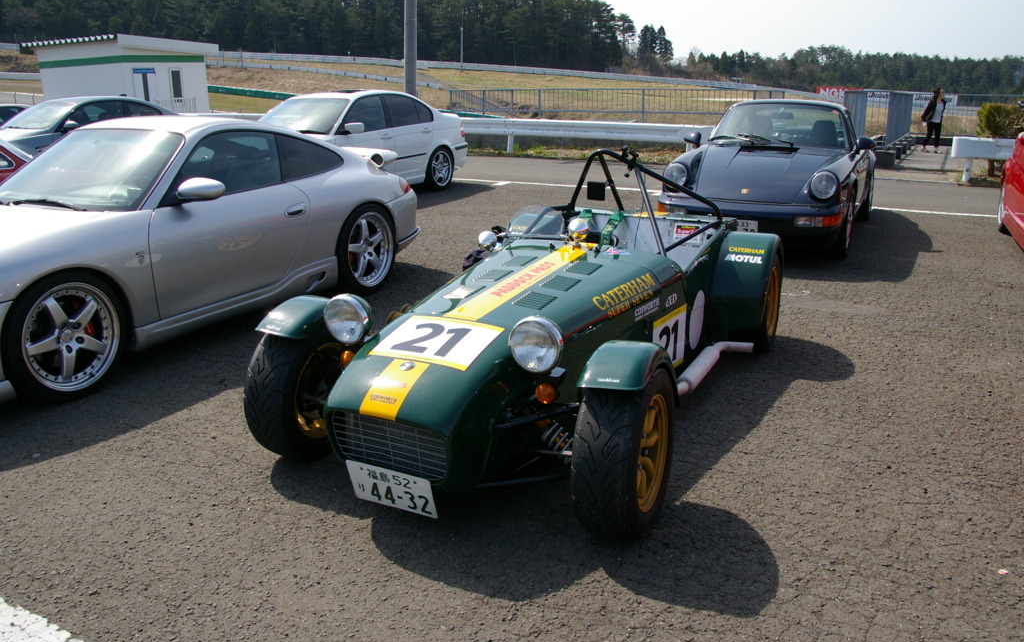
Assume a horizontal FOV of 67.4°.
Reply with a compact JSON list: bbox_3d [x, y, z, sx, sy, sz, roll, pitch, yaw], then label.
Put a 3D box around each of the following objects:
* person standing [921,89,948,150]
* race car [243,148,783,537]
[{"bbox_3d":[10.720,-5.113,19.445,0.500,1.610,0.480,-12,20,-35],"label":"person standing"},{"bbox_3d":[0.295,-0.194,3.703,1.600,1.100,3.090,8,18,26],"label":"race car"}]

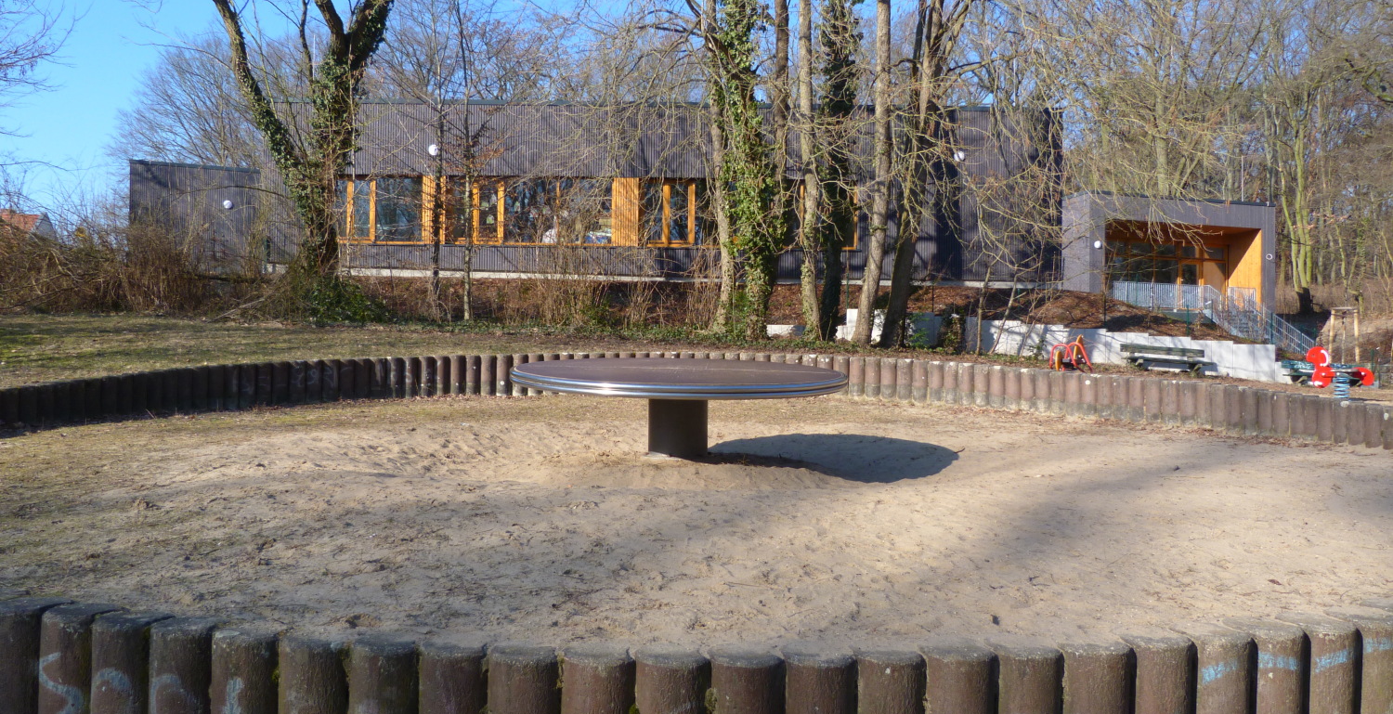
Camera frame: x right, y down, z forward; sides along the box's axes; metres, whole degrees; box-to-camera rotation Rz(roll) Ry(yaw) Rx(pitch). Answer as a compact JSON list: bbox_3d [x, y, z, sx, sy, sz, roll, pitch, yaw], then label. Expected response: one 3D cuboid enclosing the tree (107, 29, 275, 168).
[{"bbox_3d":[-22.000,-8.000,47.000,8.800,12.000,8.400,1,0,0],"label":"tree"}]

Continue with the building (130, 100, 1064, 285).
[{"bbox_3d":[-3.100,-4.850,36.300,28.000,5.300,11.500,1,0,4],"label":"building"}]

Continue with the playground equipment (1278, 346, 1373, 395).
[{"bbox_3d":[8.600,0.200,14.000,0.930,0.750,0.360,1,0,12],"label":"playground equipment"}]

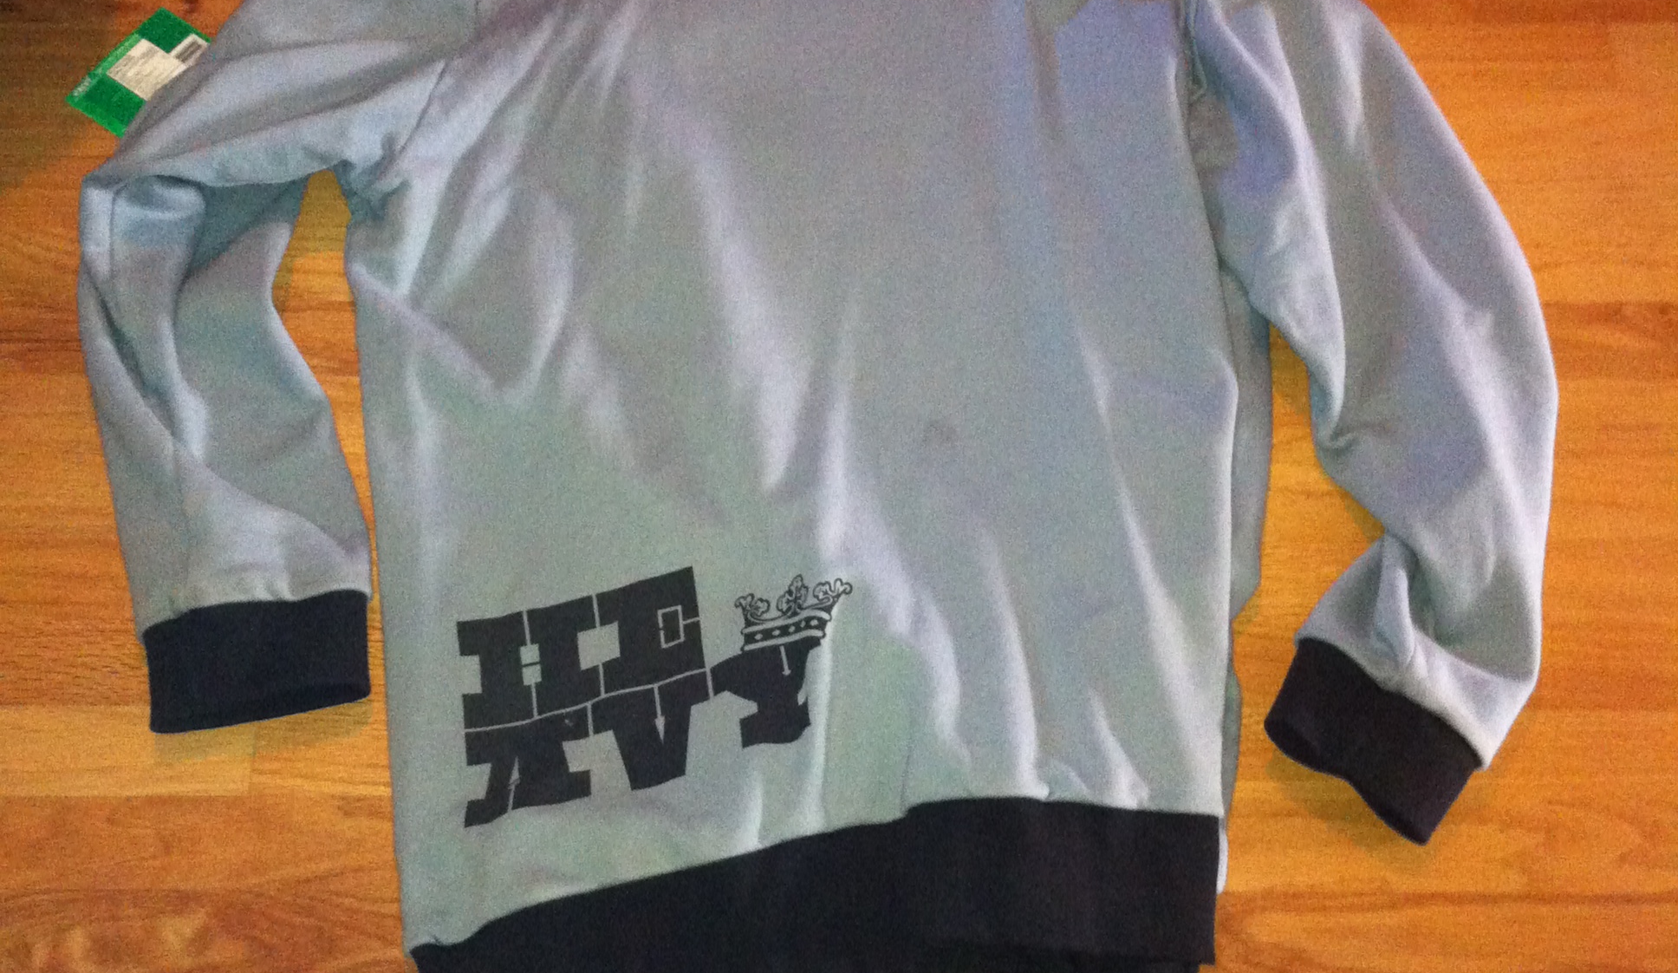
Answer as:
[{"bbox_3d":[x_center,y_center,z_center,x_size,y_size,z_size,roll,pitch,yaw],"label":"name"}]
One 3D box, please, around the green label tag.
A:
[{"bbox_3d":[-0.481,-0.286,1.577,0.061,0.004,0.098,33,68,15],"label":"green label tag"}]

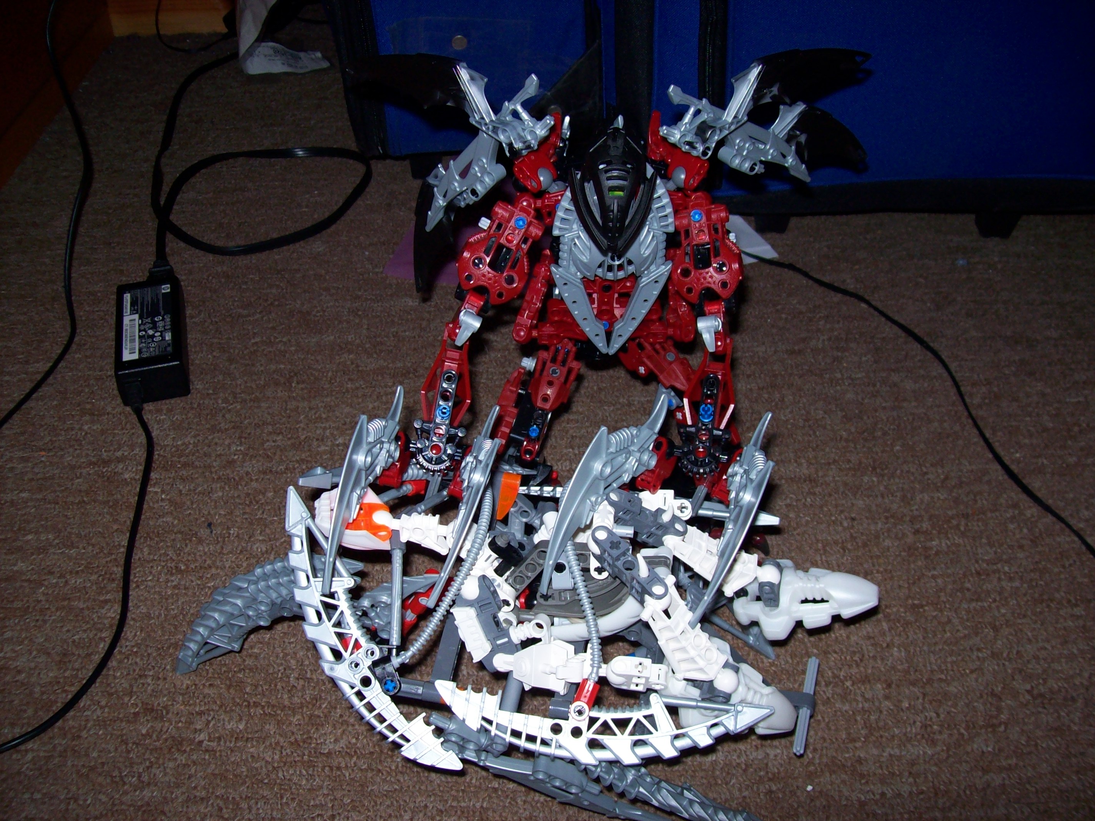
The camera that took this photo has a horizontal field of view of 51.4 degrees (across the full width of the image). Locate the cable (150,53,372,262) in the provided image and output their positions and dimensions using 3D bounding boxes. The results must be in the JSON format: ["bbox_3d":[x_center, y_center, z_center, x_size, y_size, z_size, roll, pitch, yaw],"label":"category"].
[{"bbox_3d":[-0.249,-0.236,0.970,0.185,0.020,0.335,-10,44,-10],"label":"cable"}]

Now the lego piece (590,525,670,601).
[{"bbox_3d":[0.034,0.066,0.473,0.009,0.013,0.043,-27,49,-25],"label":"lego piece"}]

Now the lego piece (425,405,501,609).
[{"bbox_3d":[-0.036,0.041,0.488,0.010,0.029,0.091,20,81,-12],"label":"lego piece"}]

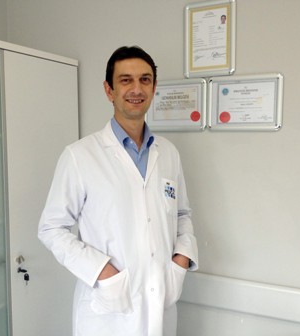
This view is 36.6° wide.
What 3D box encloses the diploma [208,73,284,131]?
[{"bbox_3d":[0.412,-0.285,1.988,0.329,0.240,0.018,2,4,28],"label":"diploma"}]

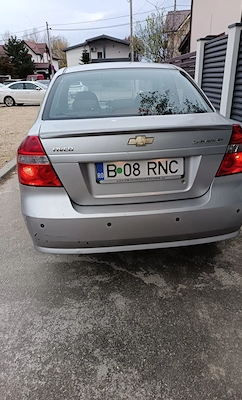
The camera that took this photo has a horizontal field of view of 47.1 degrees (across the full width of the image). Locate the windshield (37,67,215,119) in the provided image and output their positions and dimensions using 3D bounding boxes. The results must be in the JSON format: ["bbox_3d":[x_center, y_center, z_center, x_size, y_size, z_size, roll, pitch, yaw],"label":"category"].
[{"bbox_3d":[0.043,-0.899,2.277,1.260,0.120,0.740,-4,49,-3],"label":"windshield"}]

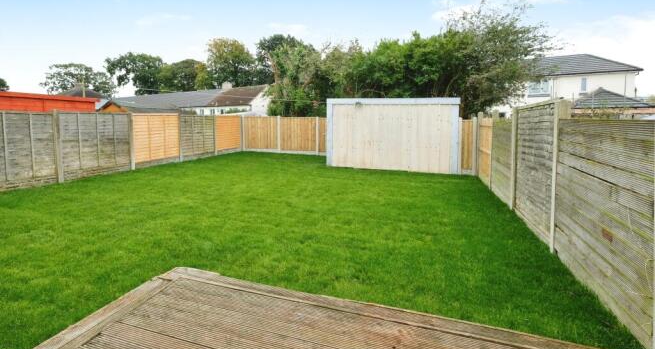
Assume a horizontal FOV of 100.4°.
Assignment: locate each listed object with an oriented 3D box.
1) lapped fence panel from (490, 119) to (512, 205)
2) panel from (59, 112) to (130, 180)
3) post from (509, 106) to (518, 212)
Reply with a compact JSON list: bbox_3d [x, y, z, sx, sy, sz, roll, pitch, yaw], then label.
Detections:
[{"bbox_3d":[3.923,-0.317,6.089,0.060,1.750,1.750,5,12,18],"label":"lapped fence panel"},{"bbox_3d":[-6.510,-0.858,7.812,0.060,1.740,1.850,5,12,18],"label":"panel"},{"bbox_3d":[3.826,-0.328,5.600,0.110,2.080,0.110,3,8,20],"label":"post"}]

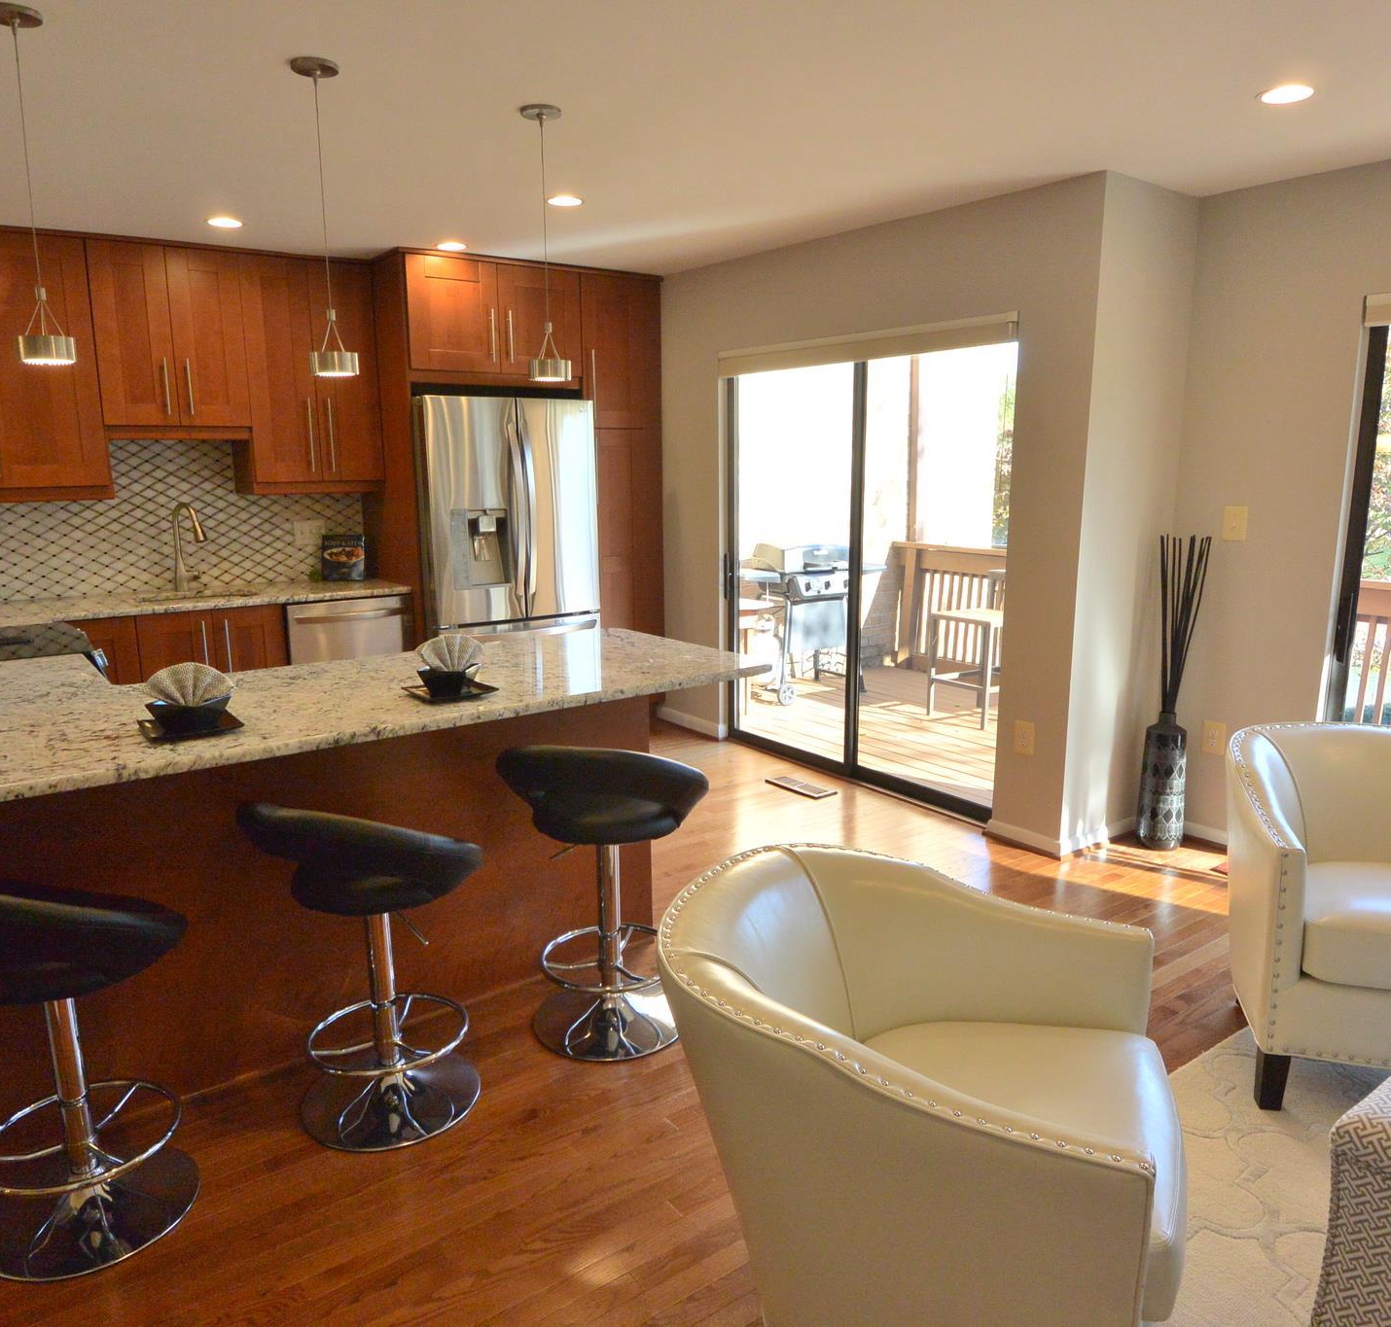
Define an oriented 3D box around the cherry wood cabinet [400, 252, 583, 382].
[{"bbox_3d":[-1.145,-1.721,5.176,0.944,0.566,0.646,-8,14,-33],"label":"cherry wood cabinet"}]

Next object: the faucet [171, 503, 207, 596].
[{"bbox_3d":[-2.353,-0.534,4.622,0.230,0.415,0.110,9,14,36],"label":"faucet"}]

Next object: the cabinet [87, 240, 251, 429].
[{"bbox_3d":[-2.482,-1.499,4.682,0.616,0.773,0.384,-8,14,-33],"label":"cabinet"}]

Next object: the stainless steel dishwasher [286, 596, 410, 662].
[{"bbox_3d":[-1.851,0.053,5.216,0.601,0.848,0.616,-8,14,-33],"label":"stainless steel dishwasher"}]

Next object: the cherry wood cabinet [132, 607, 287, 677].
[{"bbox_3d":[-2.372,0.121,4.898,0.616,0.853,0.626,-8,14,-33],"label":"cherry wood cabinet"}]

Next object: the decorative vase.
[{"bbox_3d":[1.847,0.465,3.929,0.165,0.545,0.165,-8,14,-35],"label":"decorative vase"}]

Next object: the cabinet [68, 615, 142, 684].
[{"bbox_3d":[-2.756,0.177,4.641,0.303,0.853,0.626,-8,14,-33],"label":"cabinet"}]

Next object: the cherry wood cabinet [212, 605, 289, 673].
[{"bbox_3d":[-2.135,0.094,4.710,0.320,0.790,0.610,-8,14,-35],"label":"cherry wood cabinet"}]

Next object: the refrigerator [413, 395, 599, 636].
[{"bbox_3d":[-1.070,-0.450,5.277,0.915,1.790,0.770,-8,14,-35],"label":"refrigerator"}]

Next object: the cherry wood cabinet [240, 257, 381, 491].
[{"bbox_3d":[-1.877,-1.366,4.798,0.610,1.075,0.340,-8,14,-35],"label":"cherry wood cabinet"}]

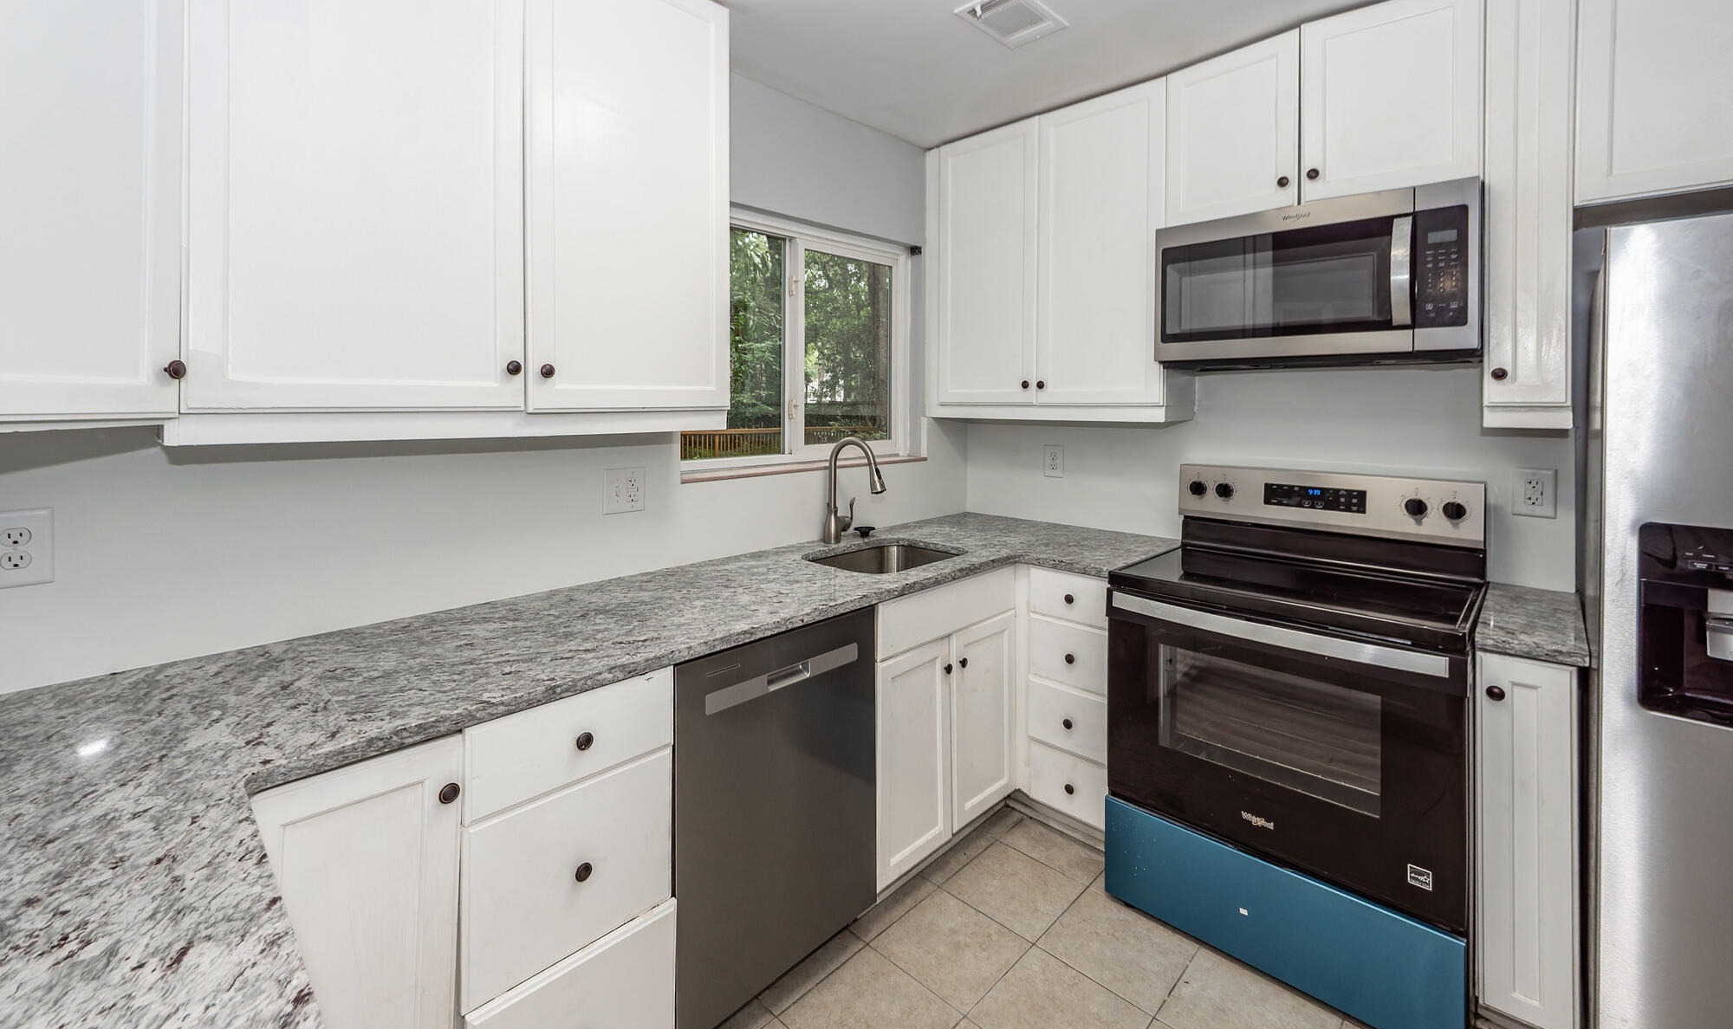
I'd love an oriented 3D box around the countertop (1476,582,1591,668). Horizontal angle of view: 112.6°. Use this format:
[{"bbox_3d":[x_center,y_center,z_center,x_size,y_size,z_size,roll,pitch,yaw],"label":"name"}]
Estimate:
[{"bbox_3d":[1.632,0.264,1.421,0.625,0.038,0.178,-4,6,-44],"label":"countertop"}]

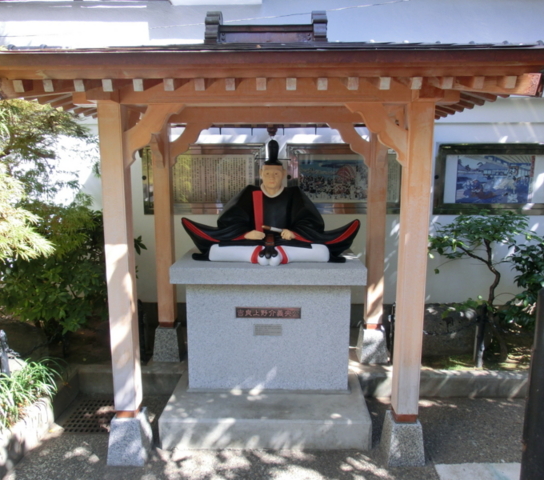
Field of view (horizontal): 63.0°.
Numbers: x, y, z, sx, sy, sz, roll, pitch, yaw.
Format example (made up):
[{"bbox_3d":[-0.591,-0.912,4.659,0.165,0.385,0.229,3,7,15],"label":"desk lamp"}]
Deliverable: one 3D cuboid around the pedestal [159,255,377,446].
[{"bbox_3d":[-0.019,0.650,3.121,1.251,1.042,1.129,0,8,1],"label":"pedestal"}]

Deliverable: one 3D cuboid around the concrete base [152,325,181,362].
[{"bbox_3d":[-0.794,0.790,3.460,0.206,0.248,0.206,0,8,1],"label":"concrete base"}]

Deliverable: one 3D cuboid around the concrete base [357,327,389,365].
[{"bbox_3d":[0.771,0.791,3.435,0.206,0.248,0.206,0,8,1],"label":"concrete base"}]

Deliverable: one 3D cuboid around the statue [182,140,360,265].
[{"bbox_3d":[-0.009,-0.282,3.092,1.239,0.810,0.621,0,8,1],"label":"statue"}]

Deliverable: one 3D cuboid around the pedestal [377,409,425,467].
[{"bbox_3d":[0.758,1.132,2.566,0.206,0.248,0.206,0,8,1],"label":"pedestal"}]

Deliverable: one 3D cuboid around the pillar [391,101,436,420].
[{"bbox_3d":[0.760,0.137,2.415,0.117,1.732,0.117,0,8,1],"label":"pillar"}]

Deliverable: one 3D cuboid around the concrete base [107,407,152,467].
[{"bbox_3d":[-0.821,1.131,2.591,0.206,0.248,0.206,0,8,1],"label":"concrete base"}]

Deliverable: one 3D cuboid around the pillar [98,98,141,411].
[{"bbox_3d":[-0.825,0.135,2.440,0.117,1.728,0.117,0,8,1],"label":"pillar"}]

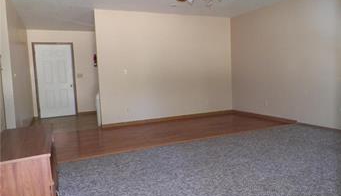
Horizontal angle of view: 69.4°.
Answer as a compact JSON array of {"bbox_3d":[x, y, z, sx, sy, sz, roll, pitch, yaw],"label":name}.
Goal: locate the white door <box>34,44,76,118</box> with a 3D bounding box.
[{"bbox_3d":[-3.220,-0.487,6.920,0.920,2.030,0.060,-5,6,-23],"label":"white door"}]

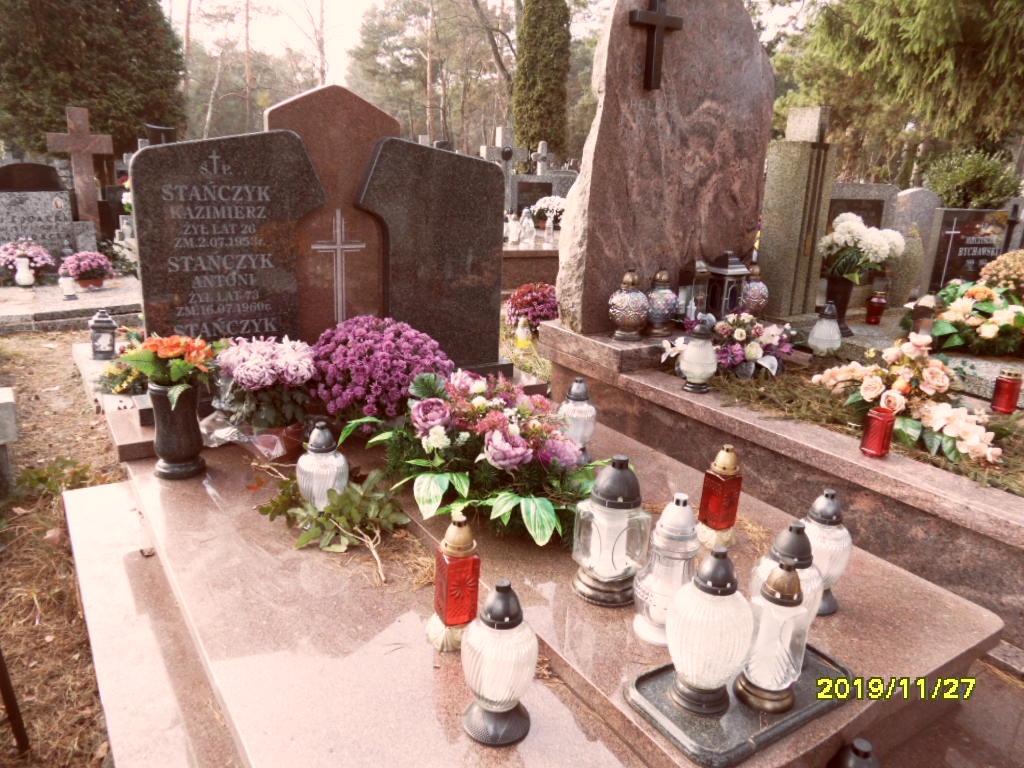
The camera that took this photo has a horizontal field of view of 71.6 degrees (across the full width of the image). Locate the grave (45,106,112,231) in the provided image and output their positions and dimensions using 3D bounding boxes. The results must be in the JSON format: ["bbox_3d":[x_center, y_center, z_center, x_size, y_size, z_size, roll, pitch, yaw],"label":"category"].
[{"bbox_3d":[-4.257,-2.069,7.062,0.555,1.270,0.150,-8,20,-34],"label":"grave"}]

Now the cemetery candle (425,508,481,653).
[{"bbox_3d":[-0.116,0.384,1.408,0.095,0.266,0.095,-4,17,-24],"label":"cemetery candle"}]

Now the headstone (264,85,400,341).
[{"bbox_3d":[-0.707,-0.584,2.870,0.522,1.149,0.074,-9,21,-34],"label":"headstone"}]

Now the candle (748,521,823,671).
[{"bbox_3d":[0.503,0.387,1.288,0.124,0.270,0.124,11,18,24],"label":"candle"}]

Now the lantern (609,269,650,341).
[{"bbox_3d":[0.450,-0.305,2.720,0.158,0.268,0.158,3,14,0],"label":"lantern"}]

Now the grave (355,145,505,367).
[{"bbox_3d":[-0.341,-0.529,3.026,0.679,0.950,0.070,-8,20,-34],"label":"grave"}]

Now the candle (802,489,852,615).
[{"bbox_3d":[0.668,0.353,1.489,0.110,0.262,0.110,11,18,26],"label":"candle"}]

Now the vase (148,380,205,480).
[{"bbox_3d":[-0.952,0.134,2.028,0.143,0.249,0.143,4,16,0],"label":"vase"}]

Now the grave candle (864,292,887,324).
[{"bbox_3d":[1.474,-0.306,2.880,0.083,0.130,0.083,3,14,0],"label":"grave candle"}]

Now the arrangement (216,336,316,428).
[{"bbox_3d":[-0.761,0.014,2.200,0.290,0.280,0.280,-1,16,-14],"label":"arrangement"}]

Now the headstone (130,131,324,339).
[{"bbox_3d":[-1.005,-0.427,2.611,0.642,0.973,0.076,-9,21,-34],"label":"headstone"}]

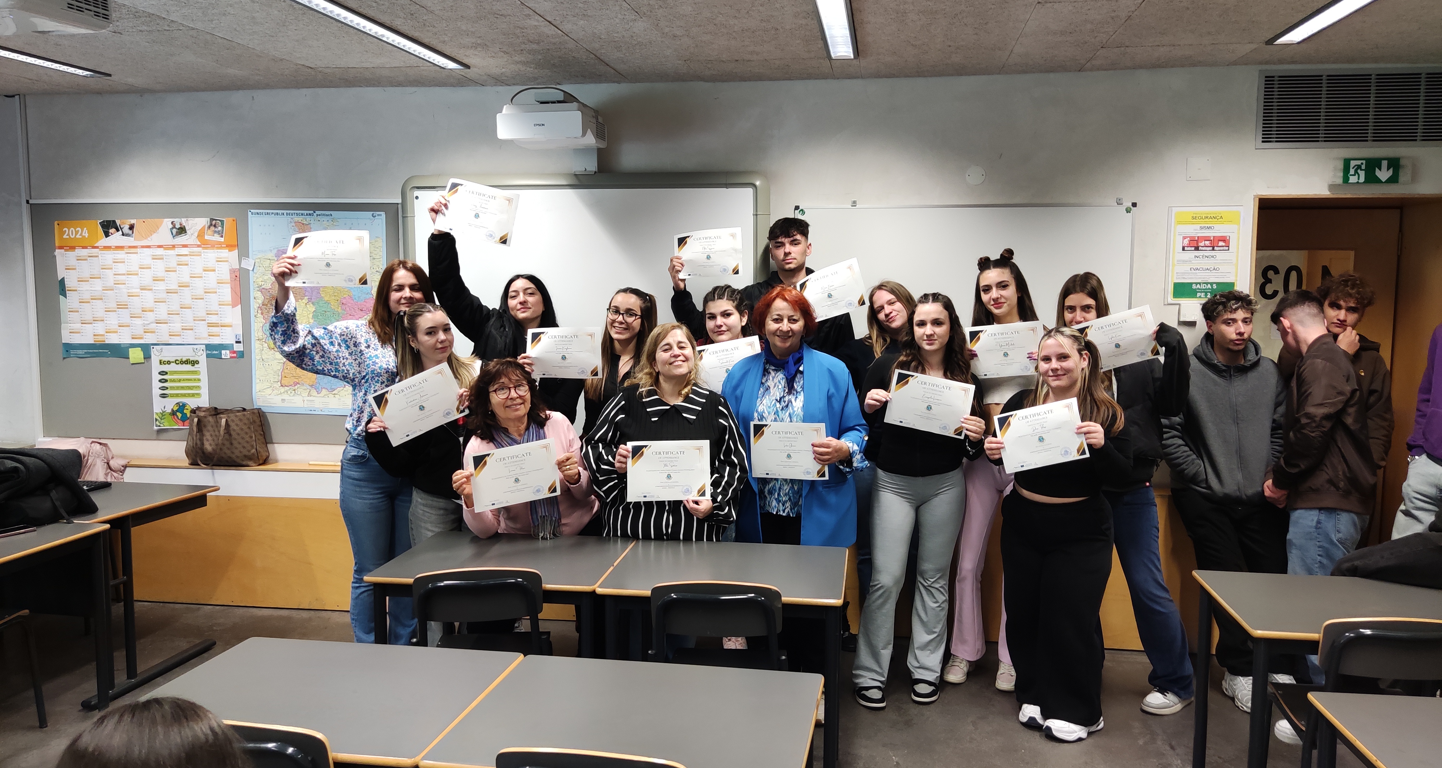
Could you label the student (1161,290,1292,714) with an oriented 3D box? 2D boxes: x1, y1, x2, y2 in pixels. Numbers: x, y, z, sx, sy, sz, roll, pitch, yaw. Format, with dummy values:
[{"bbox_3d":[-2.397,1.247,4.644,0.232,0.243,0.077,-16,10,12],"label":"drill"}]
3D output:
[{"bbox_3d":[2.031,0.430,4.204,0.480,1.620,0.440,2,6,20],"label":"student"}]

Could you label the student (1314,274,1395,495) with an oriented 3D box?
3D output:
[{"bbox_3d":[2.573,0.359,4.412,0.480,1.690,0.380,2,5,22],"label":"student"}]

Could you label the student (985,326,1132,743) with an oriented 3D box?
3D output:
[{"bbox_3d":[1.242,0.534,3.820,0.490,1.495,0.380,3,7,23],"label":"student"}]

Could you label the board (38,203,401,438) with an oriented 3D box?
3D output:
[{"bbox_3d":[-2.566,-0.314,5.262,2.013,1.217,0.030,1,6,9],"label":"board"}]

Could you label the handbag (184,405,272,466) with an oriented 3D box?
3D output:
[{"bbox_3d":[-2.458,0.263,5.203,0.400,0.300,0.170,1,5,8],"label":"handbag"}]

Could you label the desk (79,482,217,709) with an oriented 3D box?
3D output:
[{"bbox_3d":[-2.942,0.856,4.468,1.250,0.740,0.720,1,6,9],"label":"desk"}]

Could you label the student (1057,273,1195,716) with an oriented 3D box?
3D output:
[{"bbox_3d":[1.596,0.408,4.128,0.480,1.680,0.420,2,6,20],"label":"student"}]

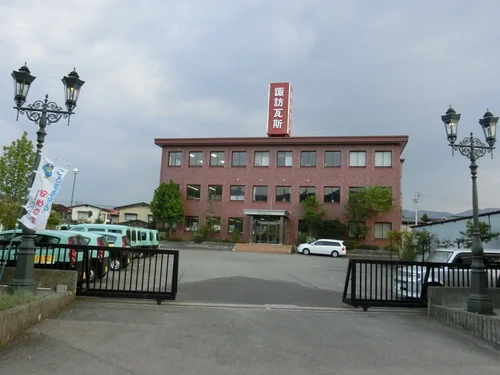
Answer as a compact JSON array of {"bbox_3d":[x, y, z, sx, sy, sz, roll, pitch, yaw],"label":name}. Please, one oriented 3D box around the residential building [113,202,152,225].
[{"bbox_3d":[-17.952,6.650,73.735,8.916,7.026,8.500,2,-8,7],"label":"residential building"}]

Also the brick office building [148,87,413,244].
[{"bbox_3d":[3.799,-2.177,50.212,26.800,18.450,14.300,1,-9,13],"label":"brick office building"}]

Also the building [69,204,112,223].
[{"bbox_3d":[-26.189,6.532,73.116,6.752,6.275,7.500,2,-8,7],"label":"building"}]

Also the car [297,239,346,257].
[{"bbox_3d":[6.681,5.596,38.726,4.420,1.500,1.700,0,-9,19],"label":"car"}]

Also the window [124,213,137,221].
[{"bbox_3d":[-19.840,4.923,69.900,2.088,1.154,0.200,2,-8,7],"label":"window"}]

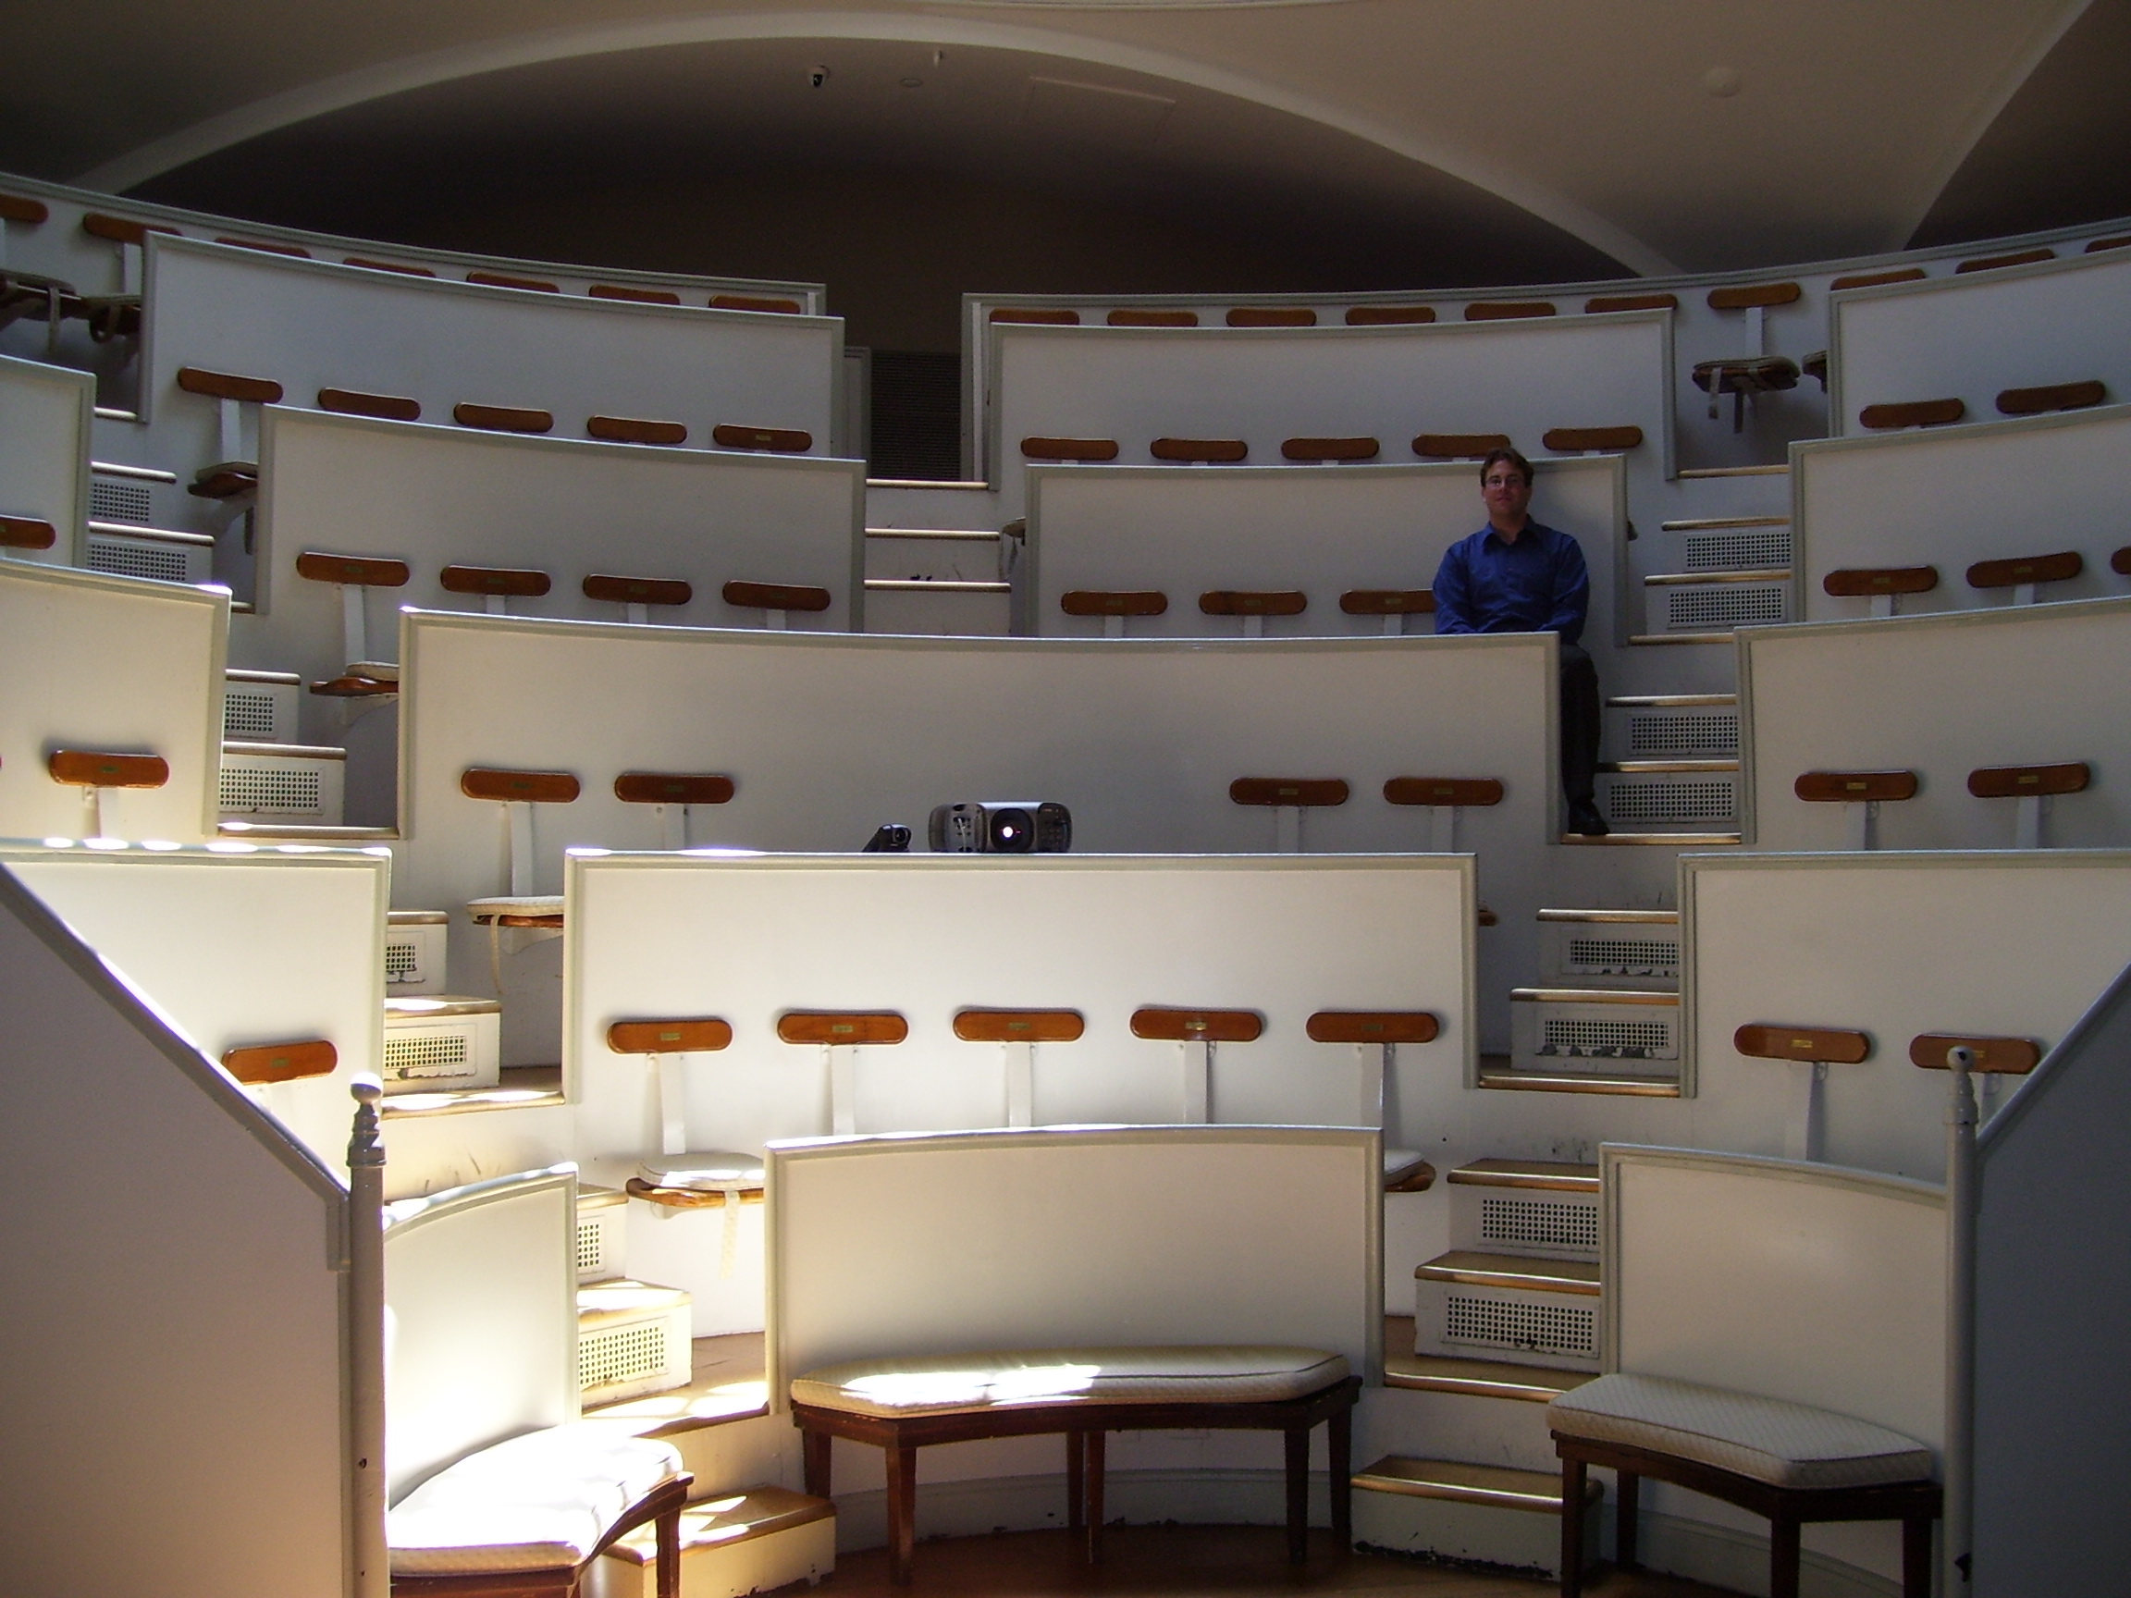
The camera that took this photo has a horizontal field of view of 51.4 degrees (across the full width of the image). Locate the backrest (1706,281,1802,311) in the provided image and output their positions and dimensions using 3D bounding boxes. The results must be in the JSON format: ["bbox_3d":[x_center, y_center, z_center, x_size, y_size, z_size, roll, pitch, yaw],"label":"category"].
[{"bbox_3d":[2.777,-2.026,8.927,0.380,0.093,0.042,-1,-2,28],"label":"backrest"}]

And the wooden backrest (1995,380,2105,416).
[{"bbox_3d":[3.193,-1.300,7.177,0.365,0.090,0.045,-1,-10,43],"label":"wooden backrest"}]

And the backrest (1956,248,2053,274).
[{"bbox_3d":[3.599,-2.033,8.475,0.380,0.093,0.042,-1,-2,38],"label":"backrest"}]

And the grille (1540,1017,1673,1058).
[{"bbox_3d":[1.495,0.660,6.122,0.365,0.112,0.020,-1,-2,26],"label":"grille"}]

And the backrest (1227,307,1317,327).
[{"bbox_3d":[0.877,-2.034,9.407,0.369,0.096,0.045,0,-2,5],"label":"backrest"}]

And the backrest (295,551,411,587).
[{"bbox_3d":[-2.157,-0.694,6.716,0.357,0.088,0.055,1,-2,-40],"label":"backrest"}]

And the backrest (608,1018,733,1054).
[{"bbox_3d":[-0.996,0.598,5.590,0.352,0.085,0.038,2,-3,-33],"label":"backrest"}]

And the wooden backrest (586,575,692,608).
[{"bbox_3d":[-1.429,-0.698,7.407,0.378,0.090,0.050,1,-2,-28],"label":"wooden backrest"}]

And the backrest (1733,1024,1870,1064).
[{"bbox_3d":[1.836,0.612,5.521,0.352,0.085,0.038,-2,-3,35],"label":"backrest"}]

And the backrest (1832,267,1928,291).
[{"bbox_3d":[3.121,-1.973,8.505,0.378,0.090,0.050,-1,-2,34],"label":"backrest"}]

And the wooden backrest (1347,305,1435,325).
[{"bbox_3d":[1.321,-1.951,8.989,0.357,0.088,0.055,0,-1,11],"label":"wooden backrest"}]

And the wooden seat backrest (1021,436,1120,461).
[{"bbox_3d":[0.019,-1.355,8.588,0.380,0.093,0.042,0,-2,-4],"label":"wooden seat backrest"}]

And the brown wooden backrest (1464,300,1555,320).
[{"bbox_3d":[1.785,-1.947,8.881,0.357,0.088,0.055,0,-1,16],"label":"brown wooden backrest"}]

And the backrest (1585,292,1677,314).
[{"bbox_3d":[2.322,-2.022,9.085,0.369,0.096,0.045,-1,-2,20],"label":"backrest"}]

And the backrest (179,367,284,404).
[{"bbox_3d":[-2.629,-1.301,6.979,0.352,0.085,0.038,2,-3,-42],"label":"backrest"}]

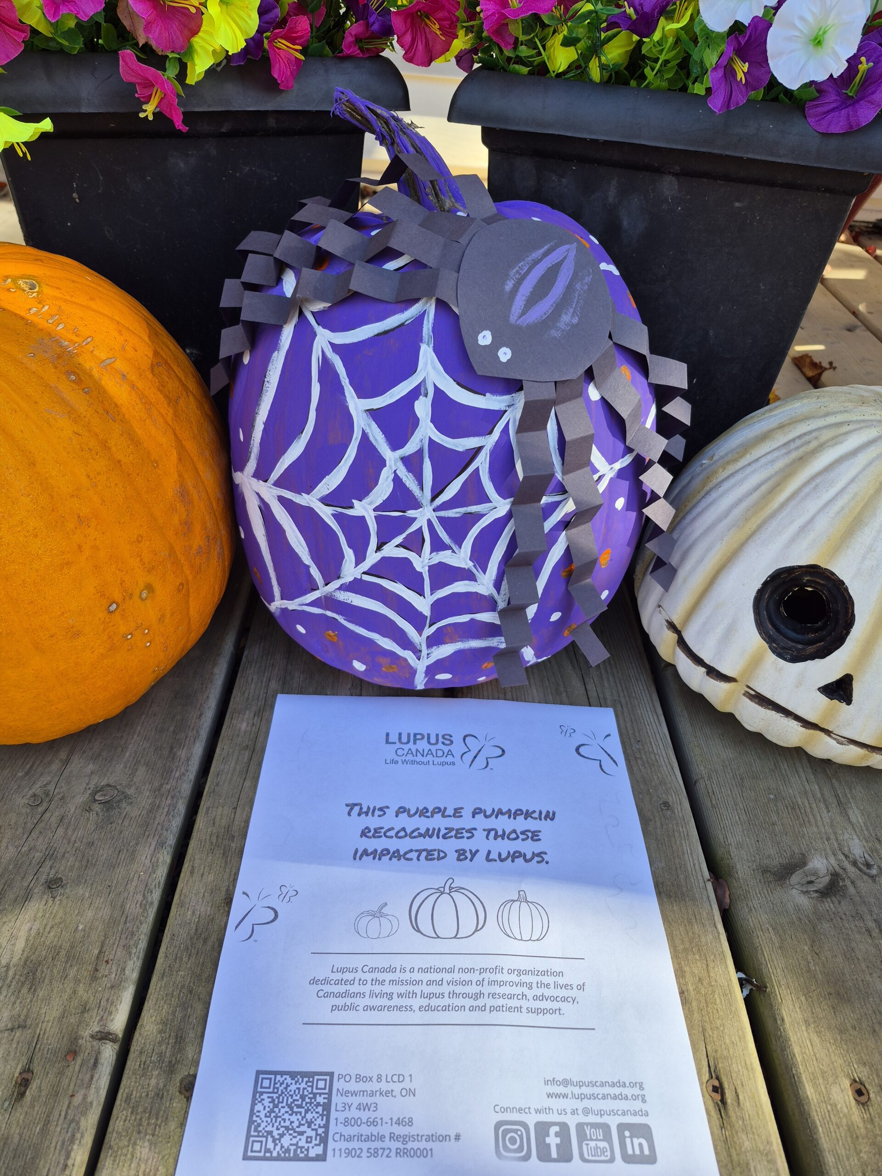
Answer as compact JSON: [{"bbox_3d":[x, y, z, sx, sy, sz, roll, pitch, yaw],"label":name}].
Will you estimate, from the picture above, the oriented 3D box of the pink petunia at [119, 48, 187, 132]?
[{"bbox_3d":[-0.184,-0.322,0.503,0.058,0.058,0.040,29,64,30],"label":"pink petunia"}]

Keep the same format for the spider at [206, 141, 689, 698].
[{"bbox_3d":[0.003,-0.079,0.449,0.255,0.302,0.248,6,40,0],"label":"spider"}]

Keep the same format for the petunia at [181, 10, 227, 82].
[{"bbox_3d":[-0.152,-0.350,0.503,0.039,0.052,0.052,29,48,30],"label":"petunia"}]

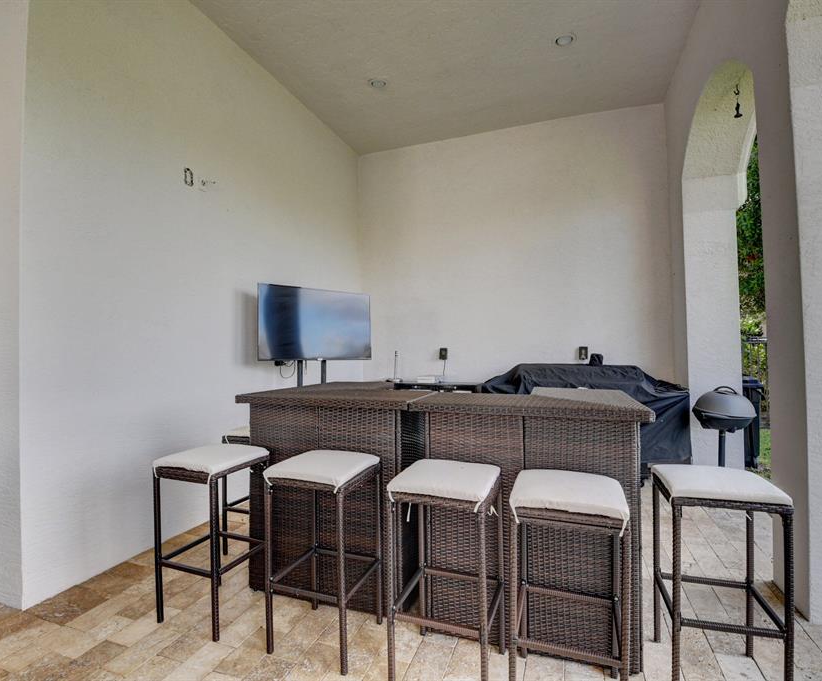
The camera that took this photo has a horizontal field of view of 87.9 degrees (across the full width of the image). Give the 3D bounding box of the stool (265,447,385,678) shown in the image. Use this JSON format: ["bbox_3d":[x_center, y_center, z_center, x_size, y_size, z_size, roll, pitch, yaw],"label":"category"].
[{"bbox_3d":[-0.384,0.976,1.978,0.400,0.795,0.379,-1,-2,20],"label":"stool"}]

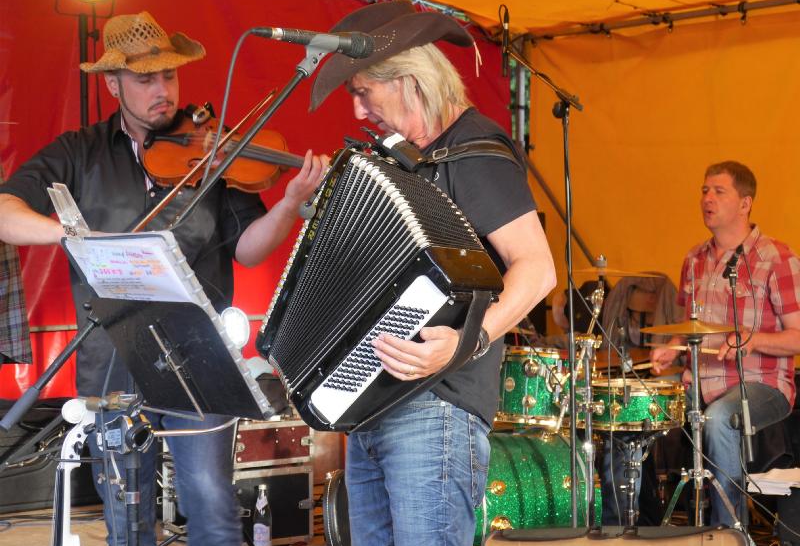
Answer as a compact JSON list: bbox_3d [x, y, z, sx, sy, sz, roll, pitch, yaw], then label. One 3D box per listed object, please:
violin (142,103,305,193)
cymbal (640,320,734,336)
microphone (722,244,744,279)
[{"bbox_3d":[-0.368,-0.287,3.695,0.590,0.206,0.085,9,-31,13],"label":"violin"},{"bbox_3d":[0.981,0.184,4.950,0.356,0.050,0.356,-1,2,0],"label":"cymbal"},{"bbox_3d":[1.094,-0.038,4.850,0.030,0.140,0.030,41,-23,-31],"label":"microphone"}]

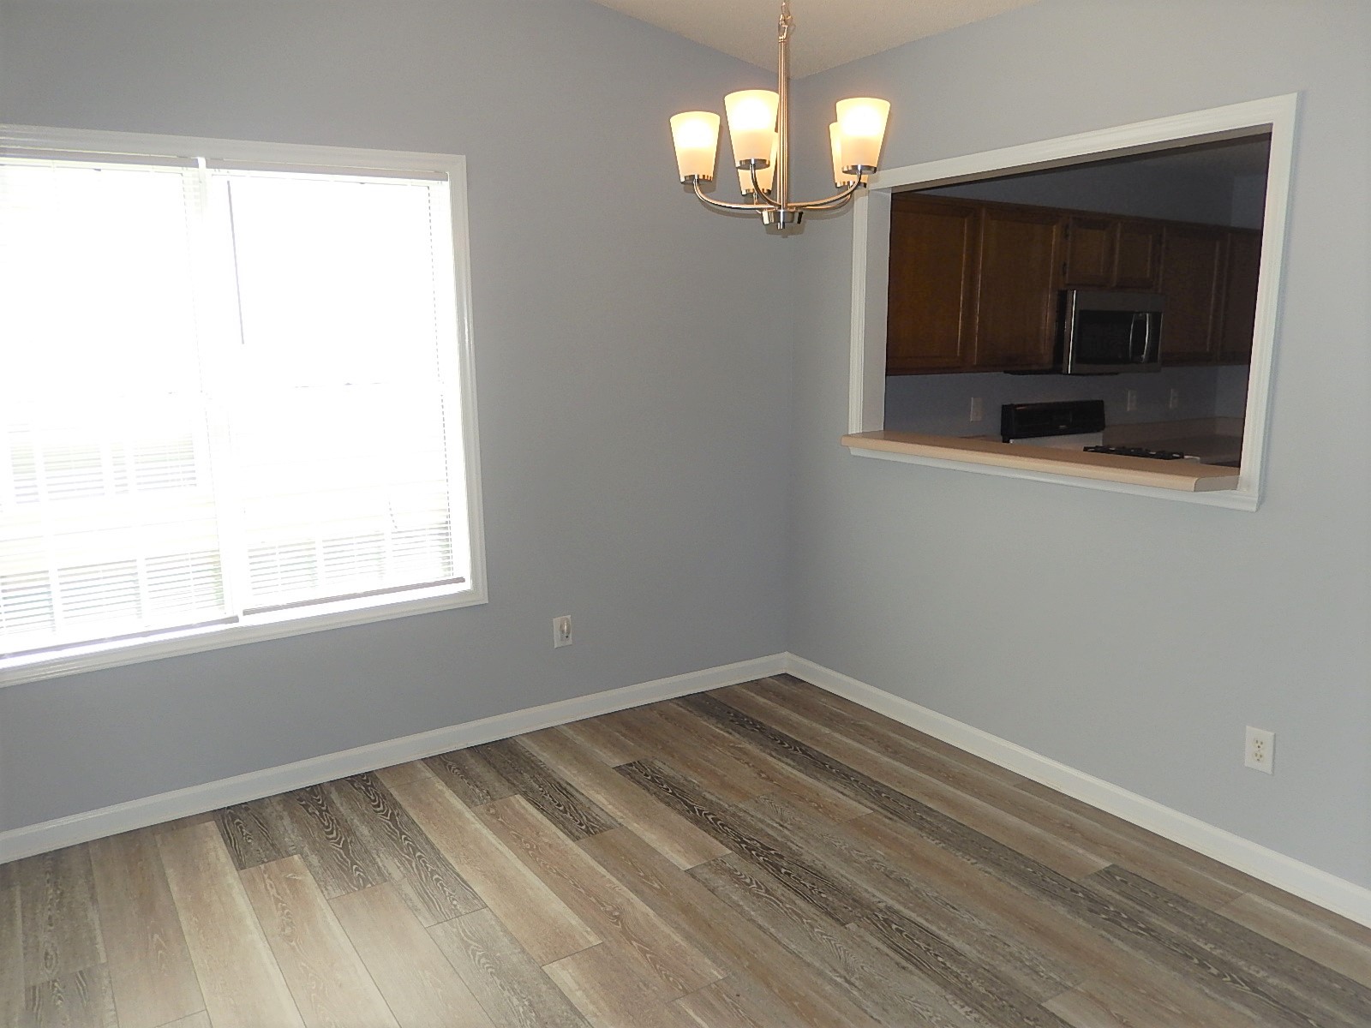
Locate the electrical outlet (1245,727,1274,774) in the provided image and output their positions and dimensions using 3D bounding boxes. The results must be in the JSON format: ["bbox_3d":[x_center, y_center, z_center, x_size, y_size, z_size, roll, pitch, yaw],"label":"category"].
[{"bbox_3d":[1.635,0.673,2.823,0.008,0.119,0.077,-7,12,-33],"label":"electrical outlet"}]

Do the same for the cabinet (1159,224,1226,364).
[{"bbox_3d":[2.670,-1.223,5.554,0.640,0.763,0.330,-7,12,-33],"label":"cabinet"}]

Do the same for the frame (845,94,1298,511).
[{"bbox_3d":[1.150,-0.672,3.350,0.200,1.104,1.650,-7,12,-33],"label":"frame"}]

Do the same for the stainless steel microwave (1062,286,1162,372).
[{"bbox_3d":[2.106,-0.944,5.167,0.760,0.406,0.415,-7,12,-33],"label":"stainless steel microwave"}]

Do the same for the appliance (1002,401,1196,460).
[{"bbox_3d":[2.178,0.025,5.215,0.765,1.185,0.670,-7,12,-33],"label":"appliance"}]

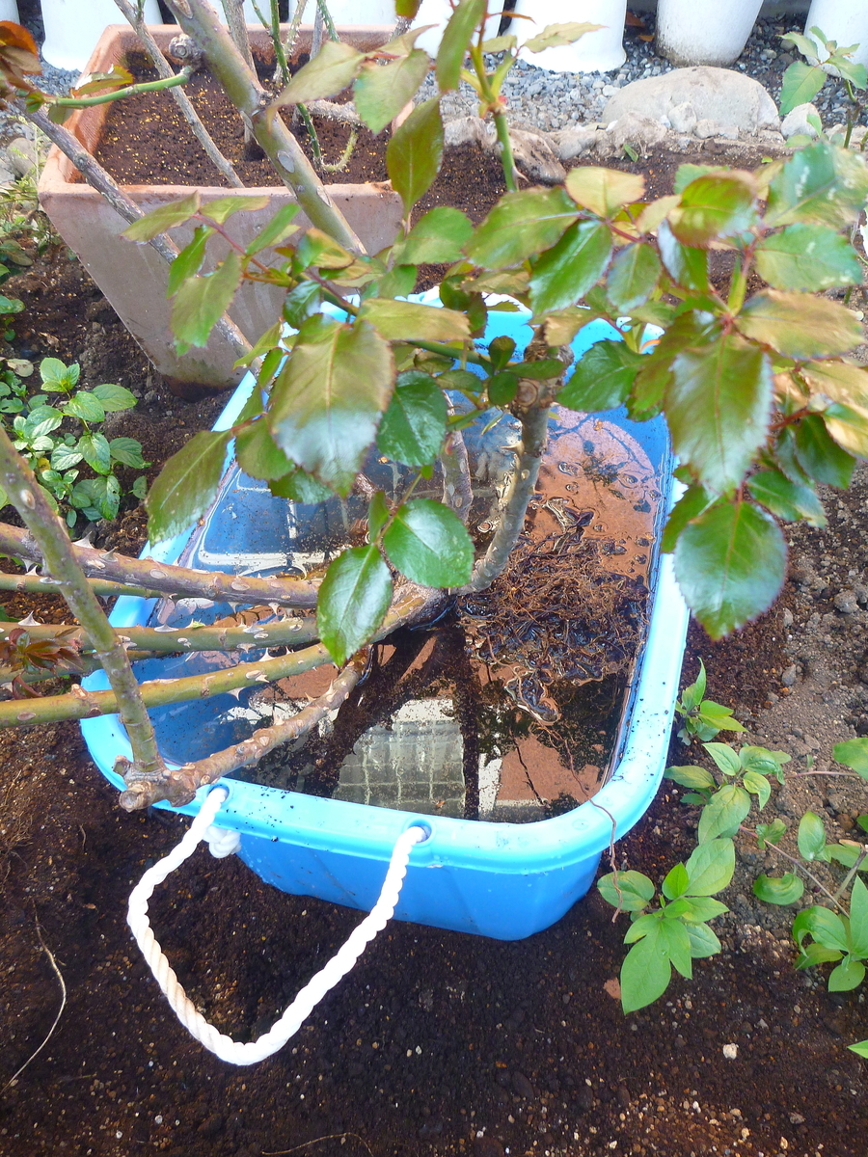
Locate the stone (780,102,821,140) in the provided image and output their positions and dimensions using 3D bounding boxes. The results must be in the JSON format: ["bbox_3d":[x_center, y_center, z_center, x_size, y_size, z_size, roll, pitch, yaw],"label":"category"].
[{"bbox_3d":[0.731,-0.914,1.870,0.072,0.058,0.065,0,48,0],"label":"stone"}]

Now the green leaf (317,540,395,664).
[{"bbox_3d":[-0.047,0.016,0.550,0.043,0.012,0.074,18,82,-2],"label":"green leaf"}]

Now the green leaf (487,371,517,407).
[{"bbox_3d":[0.045,-0.126,0.620,0.020,0.007,0.025,-4,86,3],"label":"green leaf"}]

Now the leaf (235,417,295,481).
[{"bbox_3d":[-0.098,-0.078,0.560,0.034,0.014,0.045,-28,81,2],"label":"leaf"}]

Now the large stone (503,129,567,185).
[{"bbox_3d":[0.148,-0.631,1.400,0.070,0.058,0.100,-25,56,-19],"label":"large stone"}]

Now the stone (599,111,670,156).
[{"bbox_3d":[0.309,-0.685,1.440,0.105,0.052,0.065,0,52,0],"label":"stone"}]

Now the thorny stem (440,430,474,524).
[{"bbox_3d":[0.018,-0.080,0.740,0.024,0.082,0.024,-4,27,0],"label":"thorny stem"}]

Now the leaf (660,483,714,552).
[{"bbox_3d":[0.140,-0.033,0.510,0.050,0.009,0.030,-45,74,-2],"label":"leaf"}]

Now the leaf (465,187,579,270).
[{"bbox_3d":[0.049,-0.205,0.542,0.072,0.015,0.046,-21,71,-7],"label":"leaf"}]

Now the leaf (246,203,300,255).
[{"bbox_3d":[-0.097,-0.208,0.560,0.042,0.010,0.020,-46,59,-9],"label":"leaf"}]

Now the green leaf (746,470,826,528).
[{"bbox_3d":[0.177,-0.040,0.470,0.044,0.011,0.025,35,91,18],"label":"green leaf"}]

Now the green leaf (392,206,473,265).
[{"bbox_3d":[0.000,-0.203,0.560,0.050,0.014,0.040,-16,78,-9],"label":"green leaf"}]

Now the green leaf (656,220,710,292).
[{"bbox_3d":[0.145,-0.187,0.540,0.027,0.016,0.049,-27,84,-3],"label":"green leaf"}]

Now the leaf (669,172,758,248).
[{"bbox_3d":[0.132,-0.173,0.440,0.041,0.033,0.011,13,12,12],"label":"leaf"}]

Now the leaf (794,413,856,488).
[{"bbox_3d":[0.217,-0.070,0.520,0.031,0.010,0.042,-25,74,9],"label":"leaf"}]

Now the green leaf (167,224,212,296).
[{"bbox_3d":[-0.150,-0.193,0.570,0.027,0.014,0.048,34,96,35],"label":"green leaf"}]

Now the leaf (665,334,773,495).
[{"bbox_3d":[0.152,-0.088,0.500,0.056,0.018,0.088,3,83,0],"label":"leaf"}]

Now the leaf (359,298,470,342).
[{"bbox_3d":[-0.011,-0.144,0.520,0.062,0.011,0.035,9,62,5],"label":"leaf"}]

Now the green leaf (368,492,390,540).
[{"bbox_3d":[-0.033,-0.036,0.540,0.016,0.008,0.031,-10,63,35],"label":"green leaf"}]

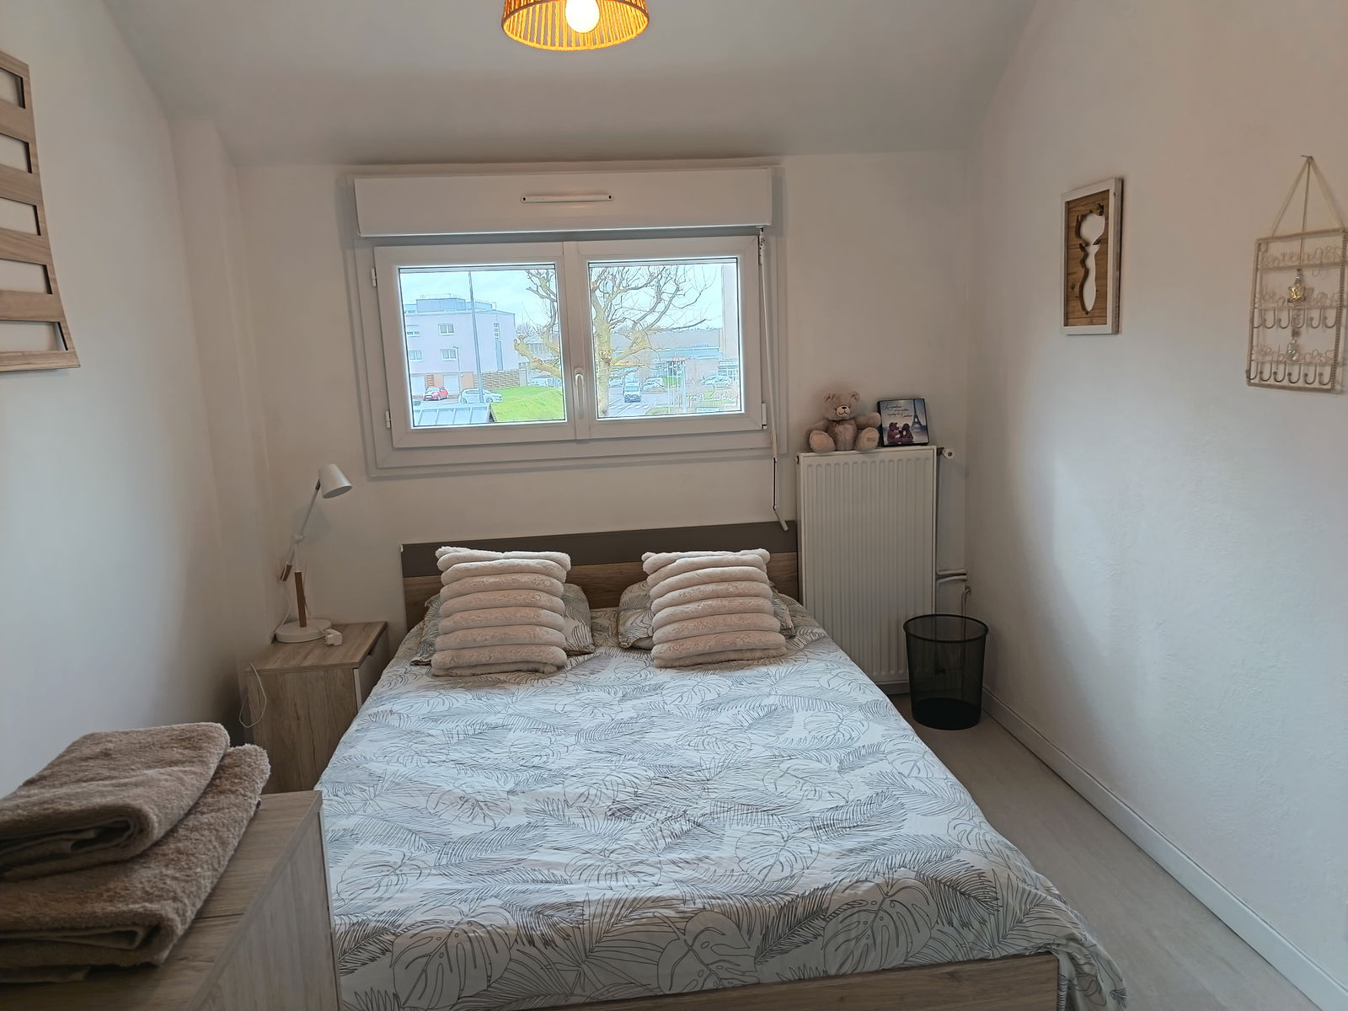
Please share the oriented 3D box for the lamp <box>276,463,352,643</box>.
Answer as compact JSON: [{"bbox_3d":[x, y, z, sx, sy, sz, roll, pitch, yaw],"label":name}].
[{"bbox_3d":[-1.263,0.163,3.264,0.360,0.620,0.200,2,11,24],"label":"lamp"}]

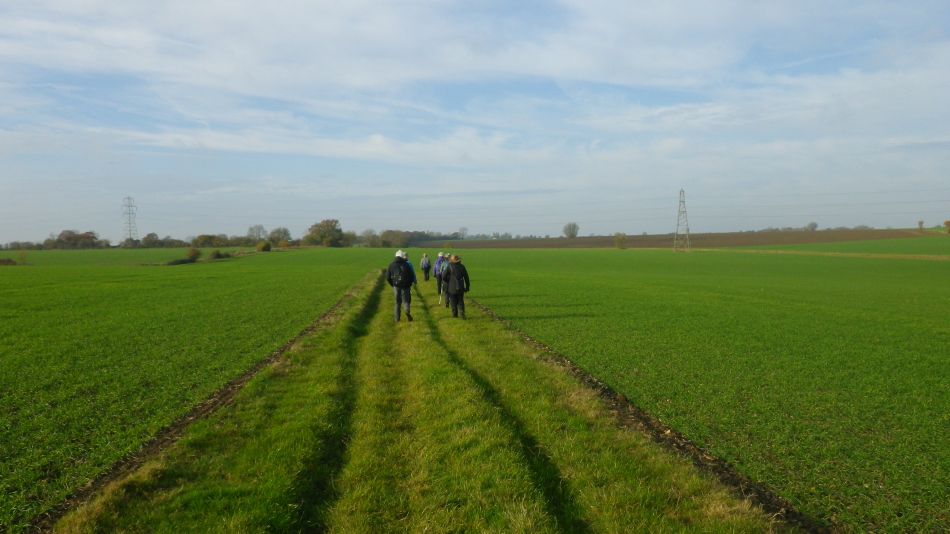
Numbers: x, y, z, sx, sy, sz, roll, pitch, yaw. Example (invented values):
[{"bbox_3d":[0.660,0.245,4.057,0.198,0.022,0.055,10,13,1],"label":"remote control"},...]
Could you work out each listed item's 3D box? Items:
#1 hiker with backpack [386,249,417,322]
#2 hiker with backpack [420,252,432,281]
[{"bbox_3d":[-1.810,0.465,17.200,0.650,1.744,0.580,0,2,-7],"label":"hiker with backpack"},{"bbox_3d":[-2.924,0.033,42.300,0.600,1.650,0.500,0,2,-7],"label":"hiker with backpack"}]

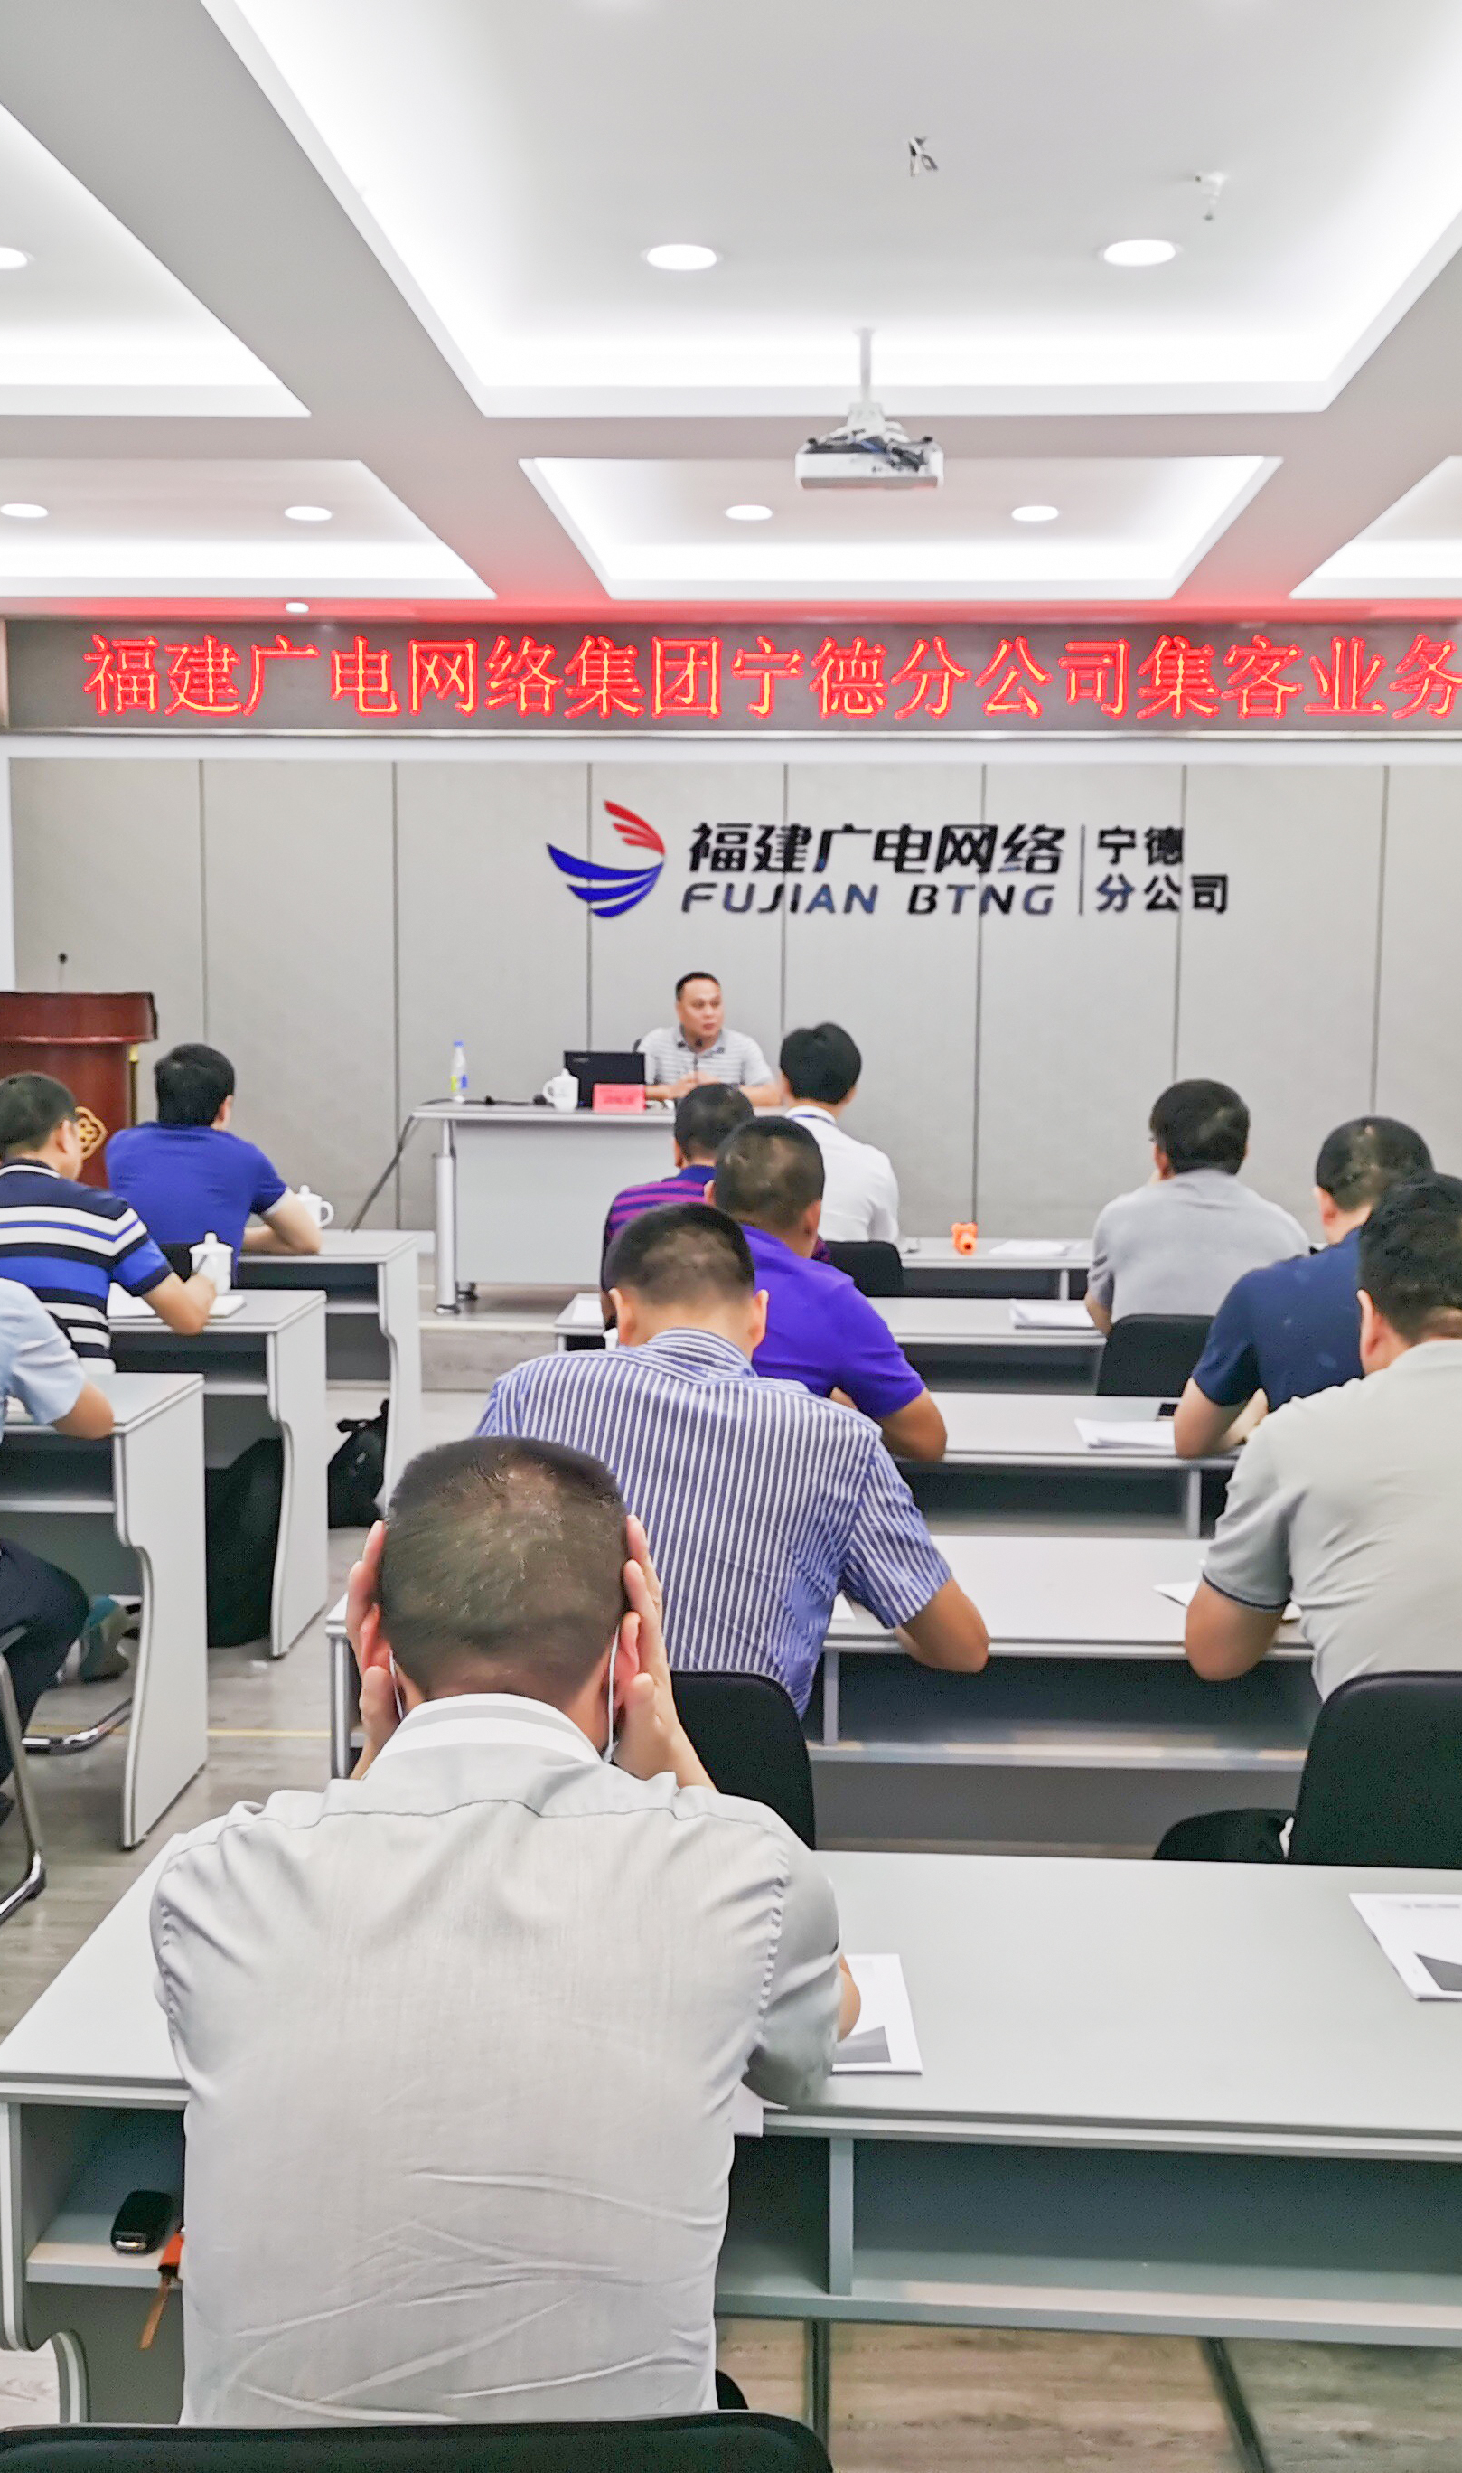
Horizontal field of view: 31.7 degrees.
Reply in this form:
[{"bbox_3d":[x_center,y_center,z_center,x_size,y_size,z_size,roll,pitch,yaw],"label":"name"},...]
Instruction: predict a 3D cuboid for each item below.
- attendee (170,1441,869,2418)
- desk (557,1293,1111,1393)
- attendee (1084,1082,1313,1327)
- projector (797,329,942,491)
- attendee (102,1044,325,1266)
[{"bbox_3d":[-0.145,0.754,1.655,0.470,1.230,0.750,1,6,3],"label":"attendee"},{"bbox_3d":[0.529,0.551,5.785,1.800,0.750,0.510,1,6,3],"label":"desk"},{"bbox_3d":[0.965,0.323,5.335,0.520,1.304,0.750,1,6,2],"label":"attendee"},{"bbox_3d":[0.367,-2.178,6.756,0.385,0.411,0.310,1,6,3],"label":"projector"},{"bbox_3d":[-1.338,0.146,6.612,0.530,1.270,0.800,1,6,6],"label":"attendee"}]

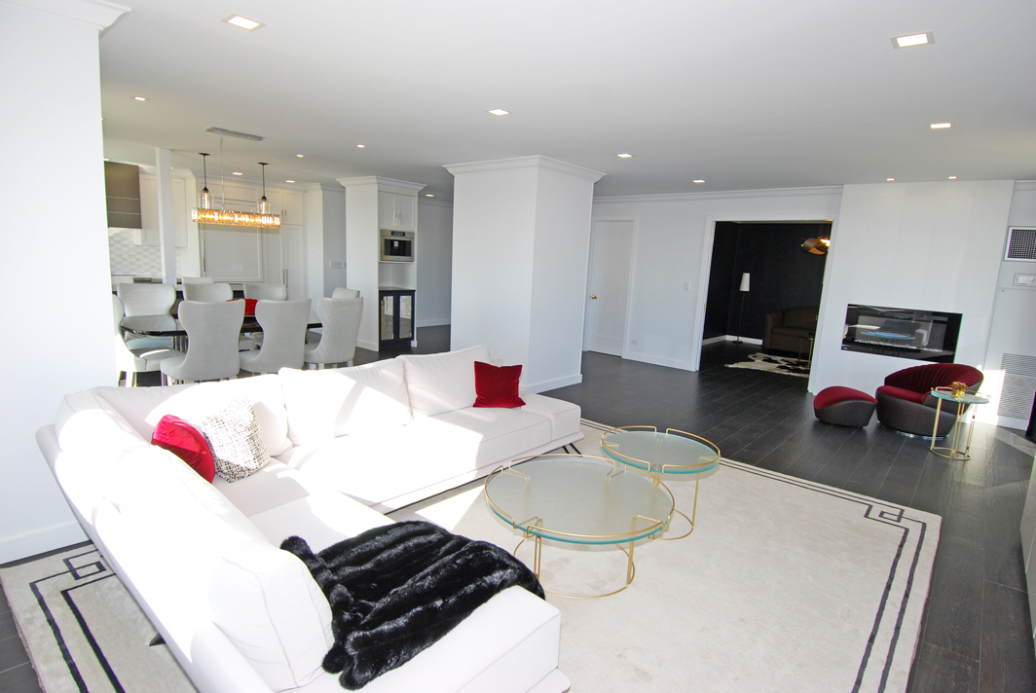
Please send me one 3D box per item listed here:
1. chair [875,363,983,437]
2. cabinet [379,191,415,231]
[{"bbox_3d":[4.076,0.464,5.098,0.800,0.640,0.820,-5,12,-35],"label":"chair"},{"bbox_3d":[-1.978,-2.052,7.909,0.500,0.520,0.620,11,13,41],"label":"cabinet"}]

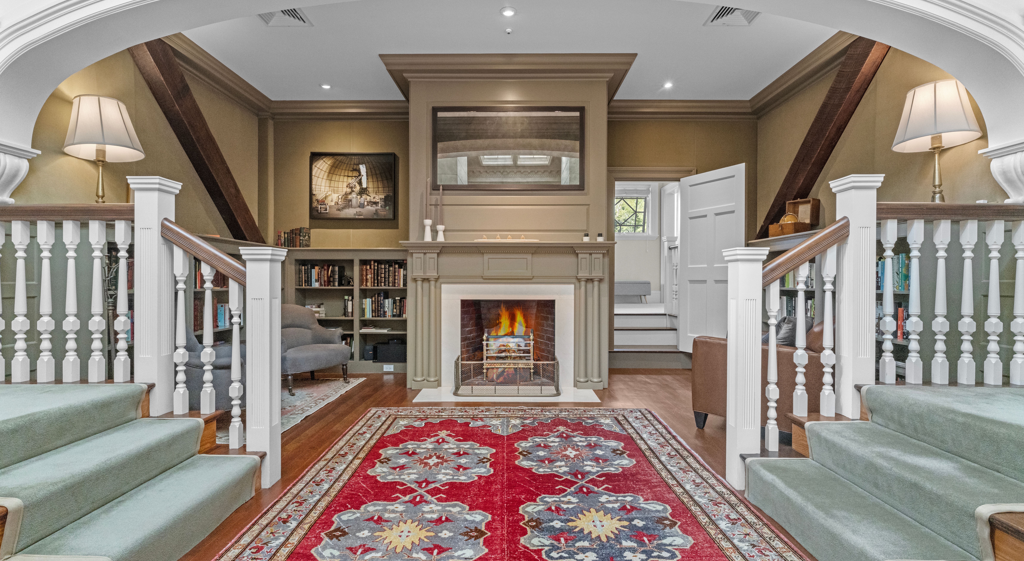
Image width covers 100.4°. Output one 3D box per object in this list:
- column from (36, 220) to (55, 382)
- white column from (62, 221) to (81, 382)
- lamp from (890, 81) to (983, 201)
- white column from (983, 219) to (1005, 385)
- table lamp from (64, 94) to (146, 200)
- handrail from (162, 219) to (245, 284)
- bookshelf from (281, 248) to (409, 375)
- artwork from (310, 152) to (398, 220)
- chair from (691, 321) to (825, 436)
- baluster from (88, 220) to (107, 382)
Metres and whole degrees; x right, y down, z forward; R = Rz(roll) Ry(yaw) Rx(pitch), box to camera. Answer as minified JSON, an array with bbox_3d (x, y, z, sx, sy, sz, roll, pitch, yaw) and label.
[{"bbox_3d":[-2.389,0.108,2.190,0.043,0.820,0.043,0,0,-1],"label":"column"},{"bbox_3d":[-2.259,0.108,2.190,0.043,0.820,0.043,0,0,-1],"label":"white column"},{"bbox_3d":[2.490,-0.735,2.500,0.385,0.770,0.385,0,0,0],"label":"lamp"},{"bbox_3d":[2.473,0.114,2.190,0.046,0.840,0.046,0,0,0],"label":"white column"},{"bbox_3d":[-2.650,-0.753,2.766,0.390,0.790,0.390,0,0,-1],"label":"table lamp"},{"bbox_3d":[-1.582,-0.144,2.240,0.550,0.084,0.080,32,0,0],"label":"handrail"},{"bbox_3d":[-1.800,0.341,4.910,1.480,1.400,0.290,0,0,-1],"label":"bookshelf"},{"bbox_3d":[-1.863,-1.102,5.020,0.990,0.795,0.050,0,0,-1],"label":"artwork"},{"bbox_3d":[1.845,0.620,2.920,0.780,0.830,0.860,0,0,-37],"label":"chair"},{"bbox_3d":[-2.129,0.108,2.190,0.043,0.820,0.043,0,0,-1],"label":"baluster"}]

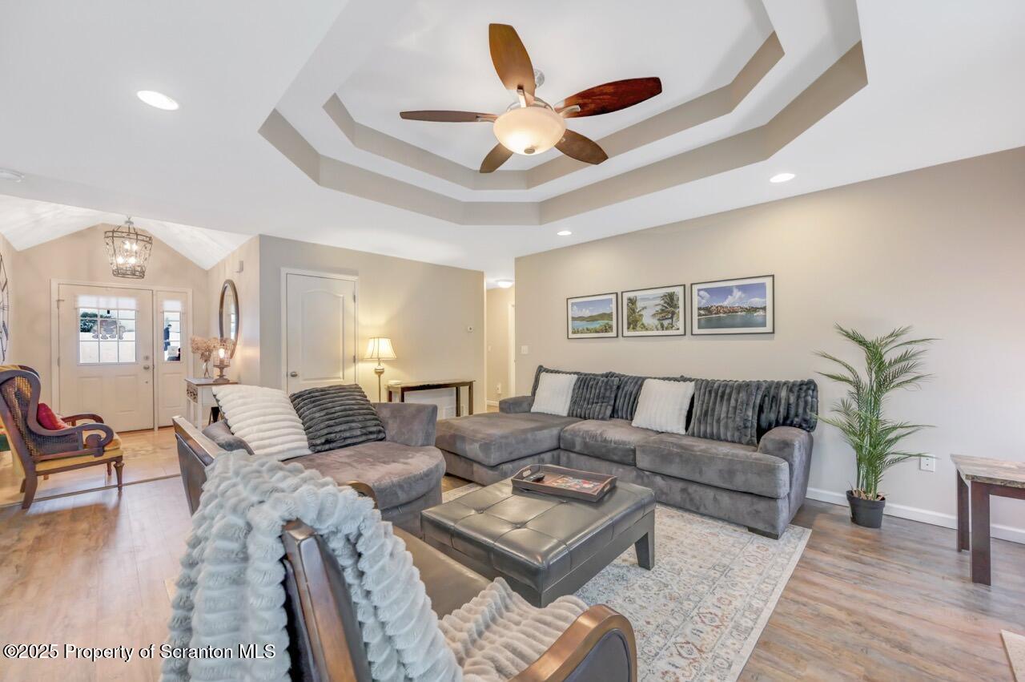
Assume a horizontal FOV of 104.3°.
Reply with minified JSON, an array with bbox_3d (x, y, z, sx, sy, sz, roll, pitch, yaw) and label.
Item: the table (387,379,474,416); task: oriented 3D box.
[{"bbox_3d":[-1.099,0.947,5.512,0.390,0.740,1.230,-1,-1,44],"label":"table"}]

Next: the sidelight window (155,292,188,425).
[{"bbox_3d":[-5.095,0.265,5.975,0.380,2.030,0.080,0,0,-43],"label":"sidelight window"}]

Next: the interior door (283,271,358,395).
[{"bbox_3d":[-2.240,0.279,4.705,0.050,2.060,0.784,-1,-1,44],"label":"interior door"}]

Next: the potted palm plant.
[{"bbox_3d":[2.428,0.573,2.715,0.600,1.360,0.660,0,0,-45],"label":"potted palm plant"}]

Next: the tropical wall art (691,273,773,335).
[{"bbox_3d":[1.959,-0.304,3.579,0.680,0.500,0.030,-1,-1,44],"label":"tropical wall art"}]

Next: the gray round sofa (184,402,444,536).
[{"bbox_3d":[-1.216,0.904,2.890,1.420,0.740,1.480,-1,0,39],"label":"gray round sofa"}]

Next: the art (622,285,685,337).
[{"bbox_3d":[1.441,-0.291,4.102,0.028,0.485,0.675,0,0,-45],"label":"art"}]

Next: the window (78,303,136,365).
[{"bbox_3d":[-5.687,-0.105,5.607,0.050,0.880,0.588,-1,-1,44],"label":"window"}]

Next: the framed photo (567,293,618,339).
[{"bbox_3d":[0.918,-0.277,4.592,0.688,0.493,0.030,-1,-1,44],"label":"framed photo"}]

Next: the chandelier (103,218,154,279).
[{"bbox_3d":[-4.414,-1.090,4.580,0.400,0.755,0.400,0,0,-45],"label":"chandelier"}]

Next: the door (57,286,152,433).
[{"bbox_3d":[-5.574,0.281,5.503,0.915,2.030,0.050,0,0,-45],"label":"door"}]

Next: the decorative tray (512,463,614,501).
[{"bbox_3d":[0.311,0.834,2.396,0.513,0.062,0.350,0,0,30],"label":"decorative tray"}]

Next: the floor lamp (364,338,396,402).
[{"bbox_3d":[-1.666,0.620,4.997,0.395,1.335,0.395,0,0,-45],"label":"floor lamp"}]

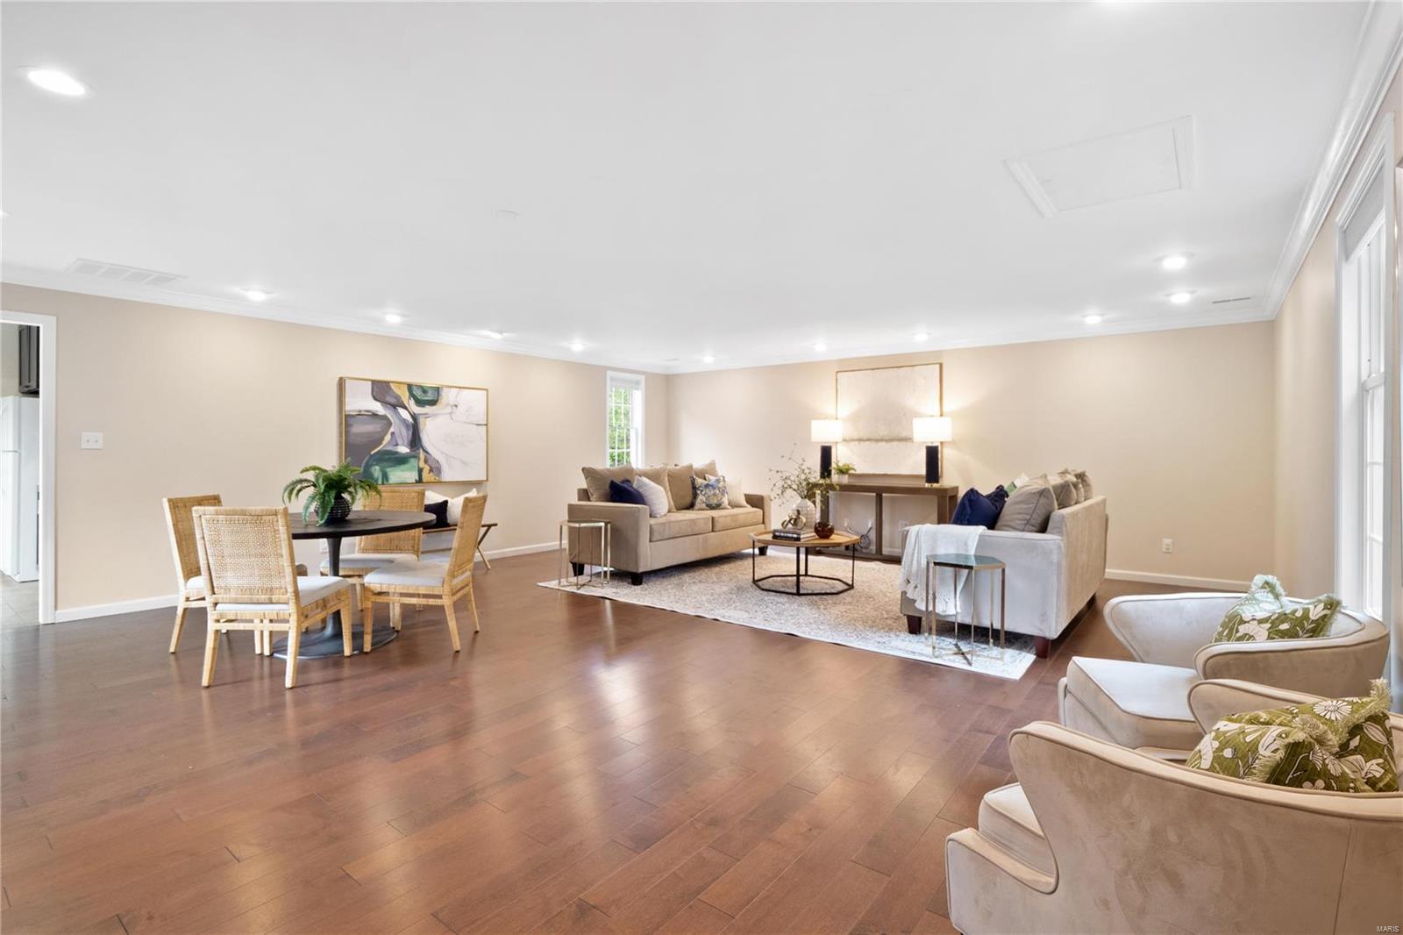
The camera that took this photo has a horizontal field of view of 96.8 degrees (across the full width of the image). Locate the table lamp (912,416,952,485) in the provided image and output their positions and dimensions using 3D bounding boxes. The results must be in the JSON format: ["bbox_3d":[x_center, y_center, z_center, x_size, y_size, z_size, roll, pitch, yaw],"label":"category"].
[{"bbox_3d":[2.458,-0.174,6.640,0.415,0.730,0.415,1,2,39],"label":"table lamp"}]

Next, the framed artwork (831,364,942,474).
[{"bbox_3d":[2.127,-0.525,7.146,1.204,1.225,0.046,1,2,35],"label":"framed artwork"}]

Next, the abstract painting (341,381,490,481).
[{"bbox_3d":[-2.848,-0.343,6.319,0.051,0.997,1.498,1,2,39],"label":"abstract painting"}]

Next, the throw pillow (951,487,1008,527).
[{"bbox_3d":[1.860,0.378,4.150,0.470,0.460,0.180,-1,27,-38],"label":"throw pillow"}]

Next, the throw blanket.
[{"bbox_3d":[1.539,0.638,3.962,0.500,0.550,0.280,1,2,39],"label":"throw blanket"}]

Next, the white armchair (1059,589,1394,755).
[{"bbox_3d":[1.684,0.787,1.960,0.800,0.700,0.740,0,1,15],"label":"white armchair"}]

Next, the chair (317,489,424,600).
[{"bbox_3d":[-2.300,0.620,4.450,0.500,0.920,0.650,0,1,-2],"label":"chair"}]

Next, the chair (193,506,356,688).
[{"bbox_3d":[-2.304,0.654,3.382,0.506,0.915,0.582,0,1,0],"label":"chair"}]

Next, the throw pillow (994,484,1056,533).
[{"bbox_3d":[2.151,0.314,4.108,0.243,0.466,0.516,25,15,33],"label":"throw pillow"}]

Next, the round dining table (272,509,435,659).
[{"bbox_3d":[-2.305,0.715,3.931,1.194,0.765,1.194,0,1,0],"label":"round dining table"}]

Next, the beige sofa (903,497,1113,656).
[{"bbox_3d":[2.361,0.649,4.680,0.941,0.860,2.105,1,2,39],"label":"beige sofa"}]

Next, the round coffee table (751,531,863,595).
[{"bbox_3d":[0.910,0.838,5.560,0.950,0.430,0.950,1,2,39],"label":"round coffee table"}]

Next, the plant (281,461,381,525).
[{"bbox_3d":[-2.312,0.147,3.901,0.627,0.380,0.587,0,1,0],"label":"plant"}]

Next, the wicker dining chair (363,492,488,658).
[{"bbox_3d":[-1.705,0.642,3.923,0.607,0.911,0.496,0,1,0],"label":"wicker dining chair"}]

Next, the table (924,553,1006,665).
[{"bbox_3d":[1.527,0.826,3.628,0.450,0.555,0.470,1,2,39],"label":"table"}]

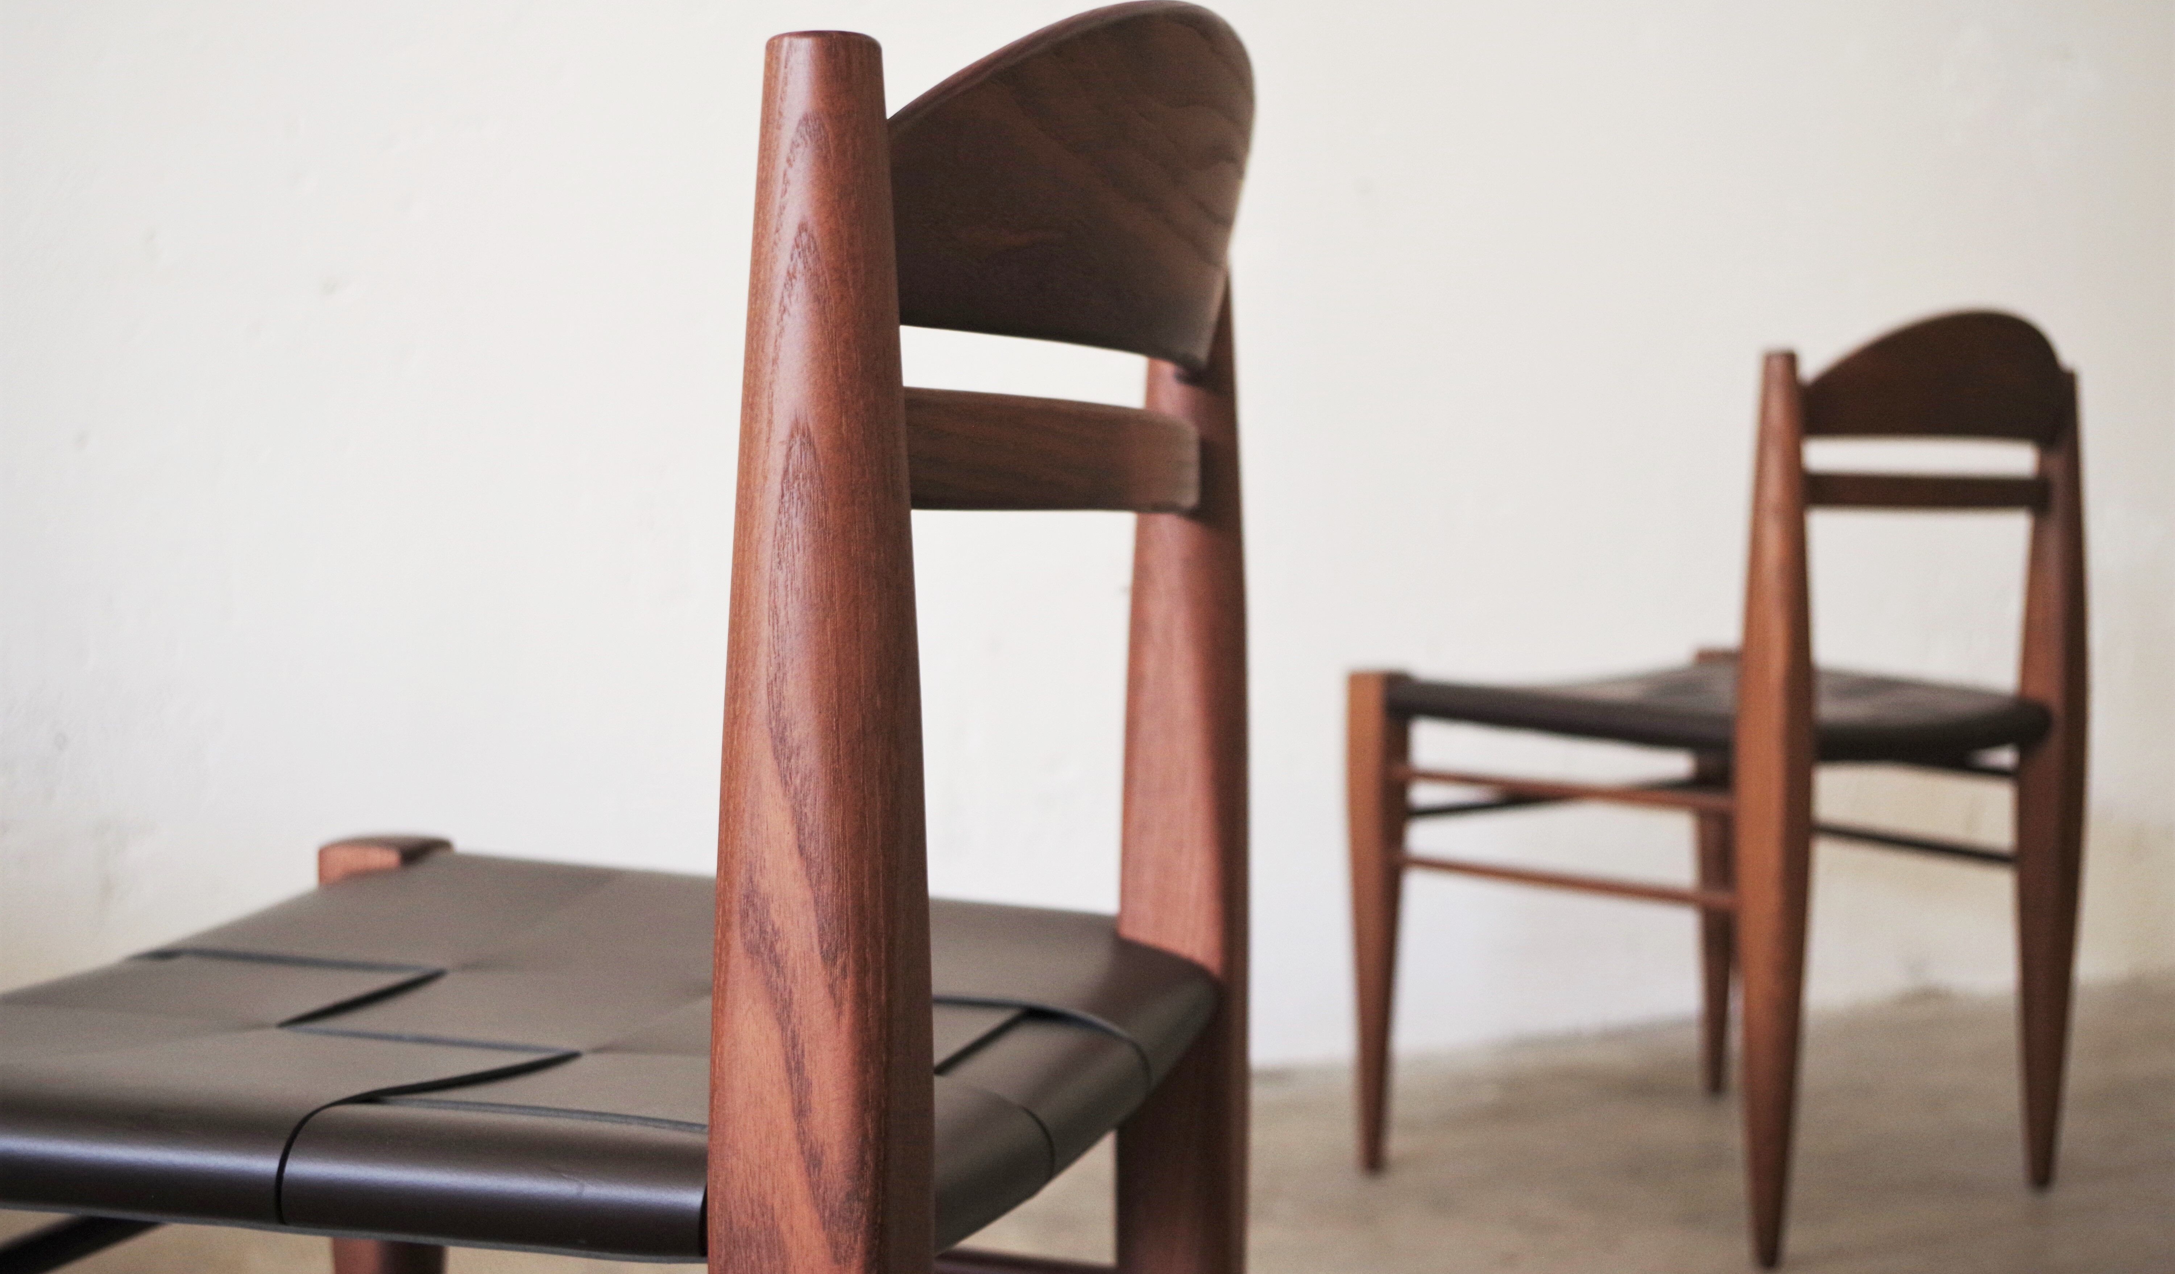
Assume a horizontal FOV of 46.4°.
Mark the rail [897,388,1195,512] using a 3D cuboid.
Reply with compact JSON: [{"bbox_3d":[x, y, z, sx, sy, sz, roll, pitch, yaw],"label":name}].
[{"bbox_3d":[-0.011,-0.059,0.823,0.036,0.037,0.355,1,3,17],"label":"rail"}]

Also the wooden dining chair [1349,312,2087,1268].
[{"bbox_3d":[0.593,0.108,2.295,0.530,0.771,0.467,-2,4,-37],"label":"wooden dining chair"}]

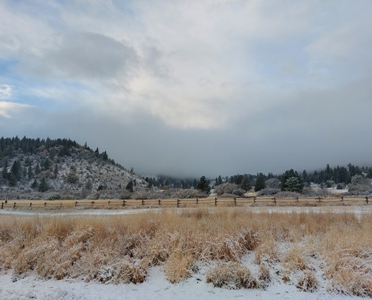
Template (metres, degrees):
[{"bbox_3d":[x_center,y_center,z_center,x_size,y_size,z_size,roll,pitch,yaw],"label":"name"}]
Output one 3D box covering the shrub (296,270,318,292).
[{"bbox_3d":[1.976,2.130,4.500,0.349,0.321,0.331,0,-8,0],"label":"shrub"}]

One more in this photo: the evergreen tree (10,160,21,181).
[{"bbox_3d":[-116.480,14.217,190.000,7.537,14.046,7.537,0,-8,0],"label":"evergreen tree"}]

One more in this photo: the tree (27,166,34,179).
[{"bbox_3d":[-114.772,16.818,205.000,5.545,9.241,5.545,0,-8,0],"label":"tree"}]

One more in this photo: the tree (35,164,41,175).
[{"bbox_3d":[-117.815,15.669,220.000,4.760,8.330,4.760,0,-8,0],"label":"tree"}]

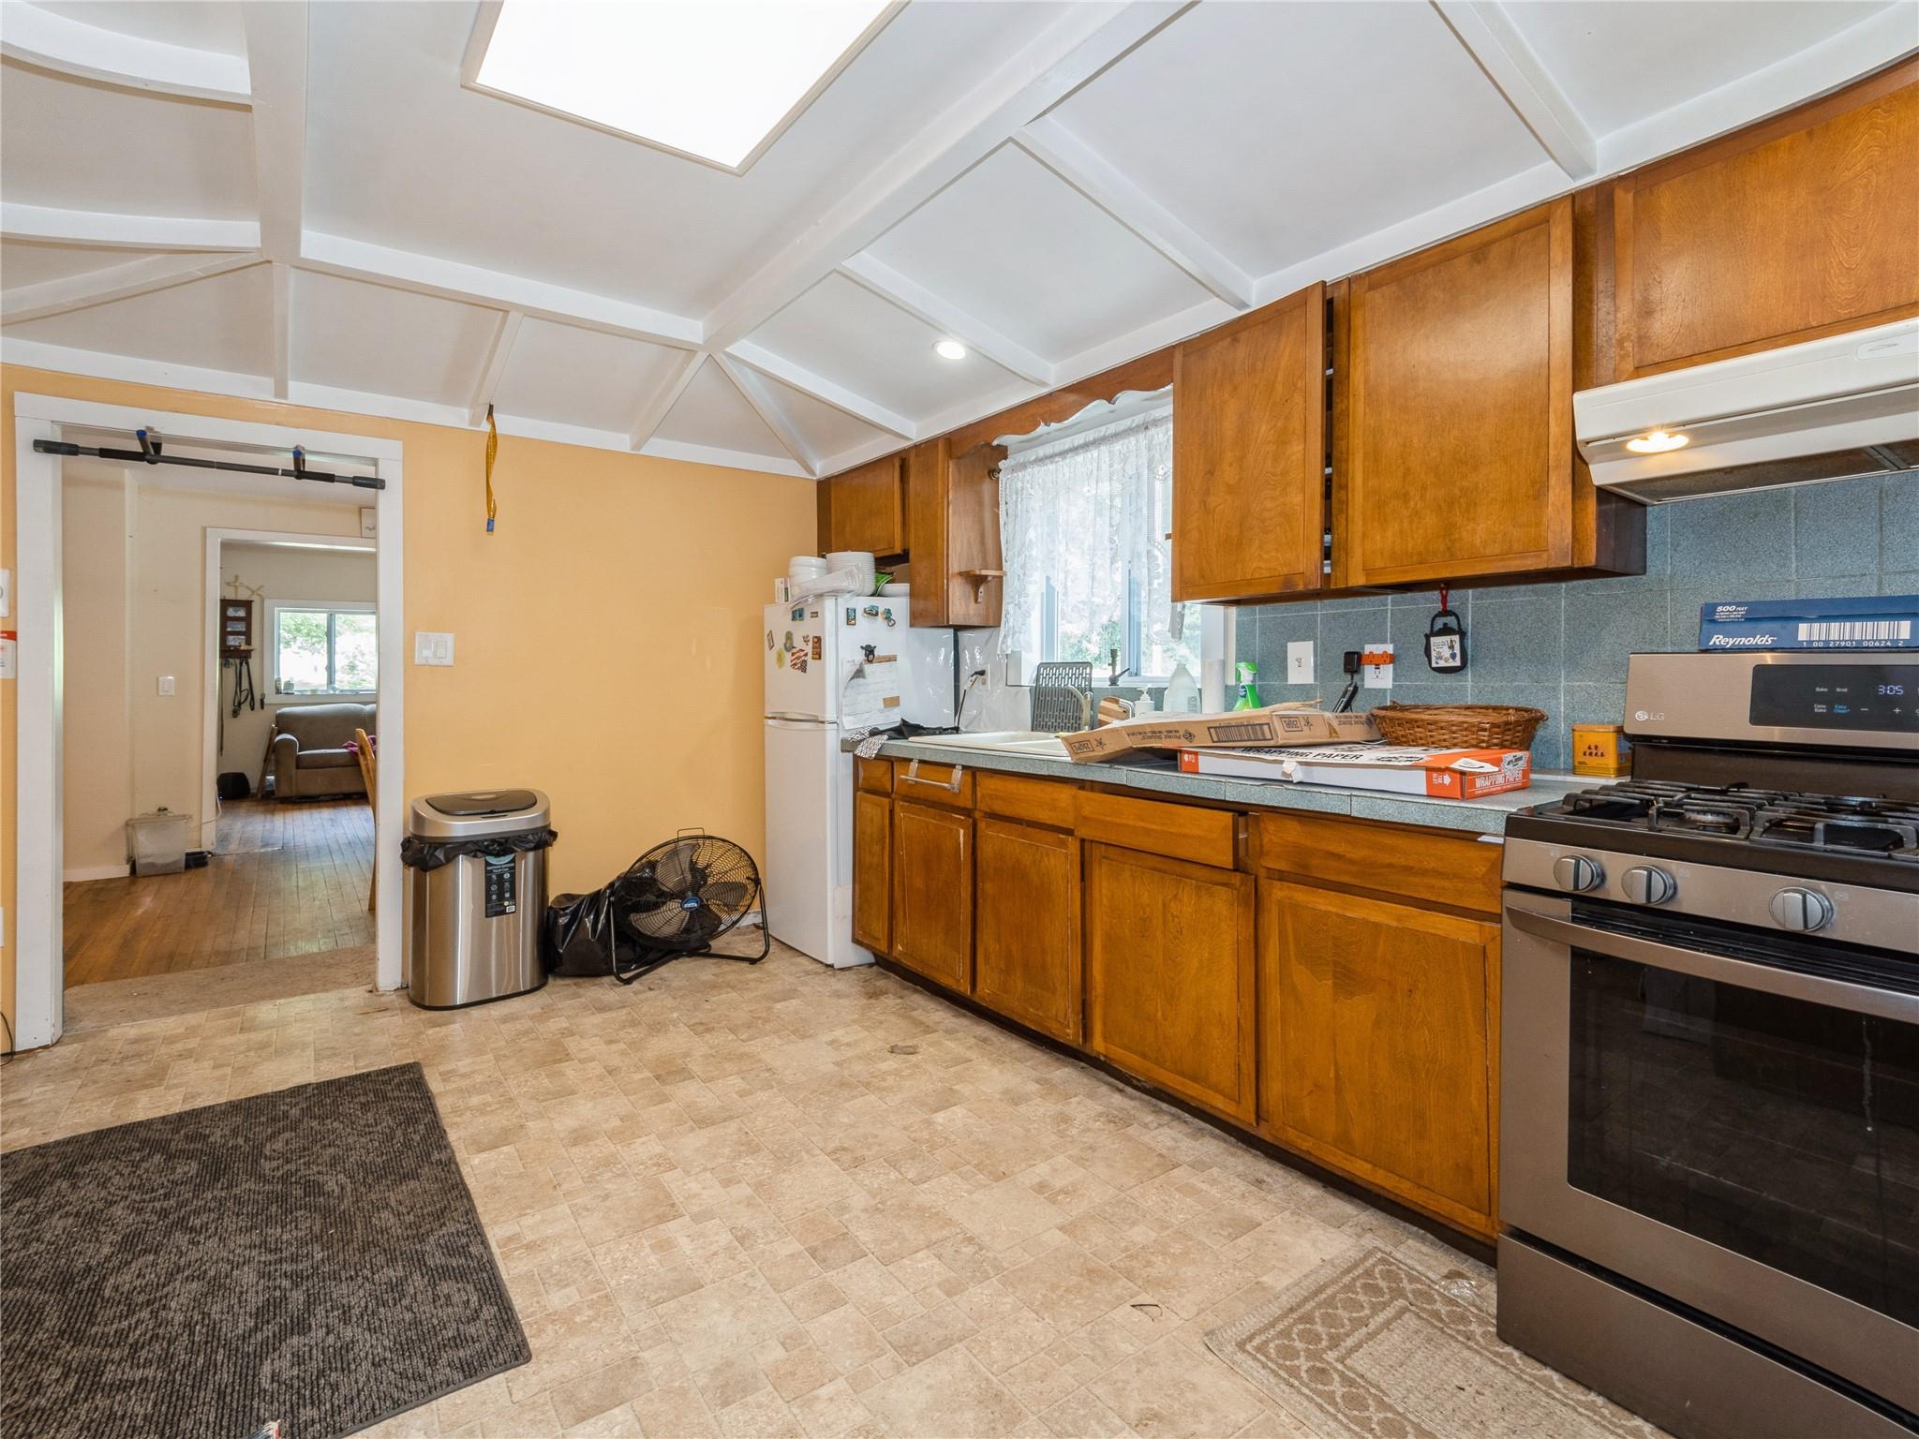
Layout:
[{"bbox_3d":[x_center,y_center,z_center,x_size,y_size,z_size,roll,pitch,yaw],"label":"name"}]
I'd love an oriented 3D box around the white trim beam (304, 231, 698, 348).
[{"bbox_3d":[-1.355,-1.319,2.761,1.125,0.080,0.075,-2,3,-37],"label":"white trim beam"}]

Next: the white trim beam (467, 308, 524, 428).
[{"bbox_3d":[-1.683,-1.251,3.189,0.046,0.070,0.740,-2,-11,-37],"label":"white trim beam"}]

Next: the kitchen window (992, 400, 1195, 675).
[{"bbox_3d":[0.497,-0.611,3.361,0.130,0.920,0.960,-2,3,-37],"label":"kitchen window"}]

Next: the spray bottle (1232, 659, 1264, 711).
[{"bbox_3d":[0.867,-0.029,2.669,0.100,0.285,0.070,0,3,0],"label":"spray bottle"}]

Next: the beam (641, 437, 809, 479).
[{"bbox_3d":[-1.053,-1.196,4.113,0.830,0.080,0.035,-2,3,-37],"label":"beam"}]

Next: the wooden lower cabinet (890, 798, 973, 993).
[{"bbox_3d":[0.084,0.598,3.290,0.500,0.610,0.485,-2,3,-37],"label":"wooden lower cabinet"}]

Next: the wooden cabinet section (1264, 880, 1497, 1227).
[{"bbox_3d":[1.075,0.661,2.022,0.575,0.587,0.505,-2,3,-37],"label":"wooden cabinet section"}]

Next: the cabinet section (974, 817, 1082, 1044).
[{"bbox_3d":[0.425,0.616,2.889,0.570,0.570,0.490,-2,3,-37],"label":"cabinet section"}]

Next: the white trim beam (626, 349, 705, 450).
[{"bbox_3d":[-1.162,-1.264,3.472,0.042,0.070,0.803,-2,-9,-37],"label":"white trim beam"}]

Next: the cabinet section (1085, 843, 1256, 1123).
[{"bbox_3d":[0.752,0.640,2.453,0.575,0.585,0.552,-2,3,-37],"label":"cabinet section"}]

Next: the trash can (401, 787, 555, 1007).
[{"bbox_3d":[-1.770,0.649,3.300,0.290,0.695,0.440,2,3,45],"label":"trash can"}]

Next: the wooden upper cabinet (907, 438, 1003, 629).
[{"bbox_3d":[-0.025,-0.764,3.728,0.295,0.750,0.285,-2,3,-37],"label":"wooden upper cabinet"}]

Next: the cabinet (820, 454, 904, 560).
[{"bbox_3d":[-0.358,-0.951,4.160,0.290,0.440,0.760,-2,3,-37],"label":"cabinet"}]

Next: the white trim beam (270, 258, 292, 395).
[{"bbox_3d":[-2.104,-1.226,2.761,0.042,0.070,0.803,-2,-9,-37],"label":"white trim beam"}]

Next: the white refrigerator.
[{"bbox_3d":[-0.444,0.224,3.925,0.600,1.485,0.615,-2,3,-37],"label":"white refrigerator"}]

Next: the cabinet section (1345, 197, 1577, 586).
[{"bbox_3d":[1.212,-0.690,2.053,0.315,0.740,0.476,-2,3,-37],"label":"cabinet section"}]

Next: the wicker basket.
[{"bbox_3d":[1.199,0.021,2.171,0.270,0.115,0.390,-2,3,-37],"label":"wicker basket"}]

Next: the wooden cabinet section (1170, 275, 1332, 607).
[{"bbox_3d":[0.888,-0.708,2.487,0.315,0.750,0.470,-2,3,-37],"label":"wooden cabinet section"}]

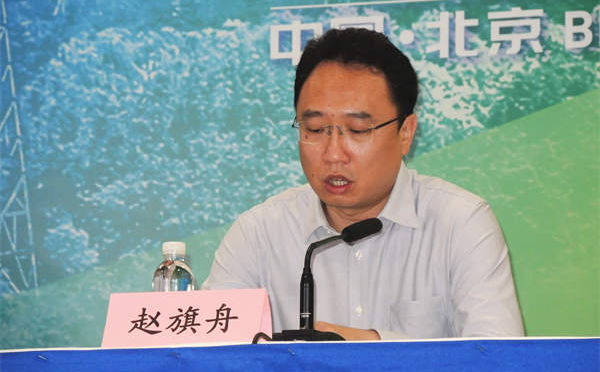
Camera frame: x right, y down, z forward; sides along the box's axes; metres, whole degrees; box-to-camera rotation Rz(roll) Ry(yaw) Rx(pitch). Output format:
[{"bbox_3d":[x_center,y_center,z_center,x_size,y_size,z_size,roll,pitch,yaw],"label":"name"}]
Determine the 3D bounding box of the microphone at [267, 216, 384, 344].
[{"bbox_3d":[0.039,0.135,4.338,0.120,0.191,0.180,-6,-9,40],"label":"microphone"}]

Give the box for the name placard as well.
[{"bbox_3d":[-0.163,0.189,4.320,0.237,0.079,0.065,-2,-7,18],"label":"name placard"}]

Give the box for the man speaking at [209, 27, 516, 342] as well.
[{"bbox_3d":[0.062,0.365,4.413,0.520,1.253,0.750,-2,-7,15],"label":"man speaking"}]

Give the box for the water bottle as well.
[{"bbox_3d":[-0.187,0.165,4.474,0.061,0.165,0.061,0,-7,0],"label":"water bottle"}]

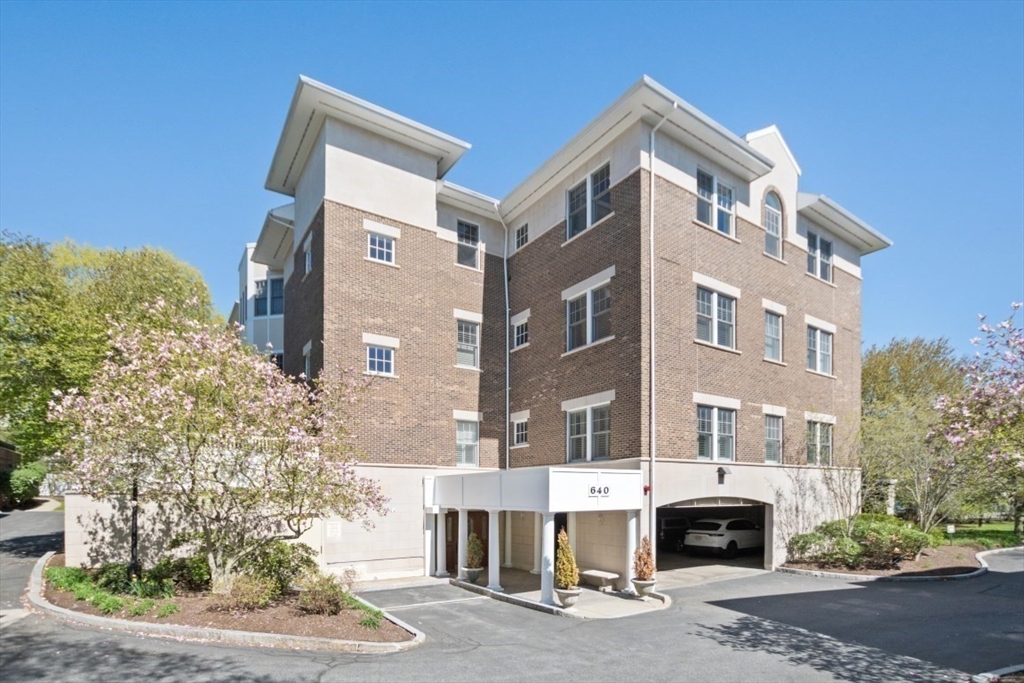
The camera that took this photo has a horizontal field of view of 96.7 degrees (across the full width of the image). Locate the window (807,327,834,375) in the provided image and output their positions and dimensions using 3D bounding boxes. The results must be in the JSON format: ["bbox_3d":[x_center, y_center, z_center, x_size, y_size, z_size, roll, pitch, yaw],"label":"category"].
[{"bbox_3d":[12.339,0.339,18.172,2.023,1.737,0.150,6,-11,-33],"label":"window"}]

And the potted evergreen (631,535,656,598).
[{"bbox_3d":[3.187,5.453,11.030,0.640,1.580,0.640,4,-7,-30],"label":"potted evergreen"}]

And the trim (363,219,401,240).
[{"bbox_3d":[-4.344,-3.760,15.277,1.236,0.312,0.120,6,-11,-33],"label":"trim"}]

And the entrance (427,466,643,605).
[{"bbox_3d":[0.305,5.661,14.438,3.264,3.366,6.477,6,-11,-33],"label":"entrance"}]

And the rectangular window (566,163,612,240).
[{"bbox_3d":[2.644,-4.701,15.324,0.150,1.781,2.069,5,-8,-37],"label":"rectangular window"}]

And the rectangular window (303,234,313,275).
[{"bbox_3d":[-7.467,-3.202,16.797,0.150,1.216,1.286,5,-8,-37],"label":"rectangular window"}]

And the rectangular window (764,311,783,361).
[{"bbox_3d":[9.475,-0.181,16.449,1.071,1.735,0.150,6,-11,-33],"label":"rectangular window"}]

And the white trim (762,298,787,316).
[{"bbox_3d":[9.539,-1.232,16.488,1.555,0.322,0.120,6,-11,-33],"label":"white trim"}]

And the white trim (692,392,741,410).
[{"bbox_3d":[6.875,1.996,15.263,2.606,0.319,0.140,6,-12,-32],"label":"white trim"}]

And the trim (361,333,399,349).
[{"bbox_3d":[-4.548,-0.030,15.814,1.274,0.295,0.120,4,-7,-30],"label":"trim"}]

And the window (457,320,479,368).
[{"bbox_3d":[-1.693,0.128,17.711,0.989,1.830,0.150,6,-12,-32],"label":"window"}]

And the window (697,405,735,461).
[{"bbox_3d":[6.537,2.932,14.682,1.911,1.705,0.150,4,-7,-30],"label":"window"}]

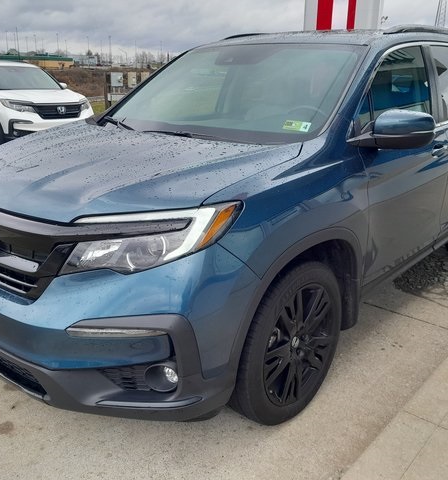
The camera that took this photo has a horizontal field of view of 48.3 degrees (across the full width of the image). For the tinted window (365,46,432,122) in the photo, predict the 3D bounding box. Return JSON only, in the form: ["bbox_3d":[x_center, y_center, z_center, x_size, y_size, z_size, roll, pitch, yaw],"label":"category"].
[{"bbox_3d":[0.930,-0.822,2.683,0.070,0.470,0.870,-7,8,46],"label":"tinted window"}]

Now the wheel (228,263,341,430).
[{"bbox_3d":[0.248,0.429,2.223,0.245,0.745,0.745,14,22,40],"label":"wheel"}]

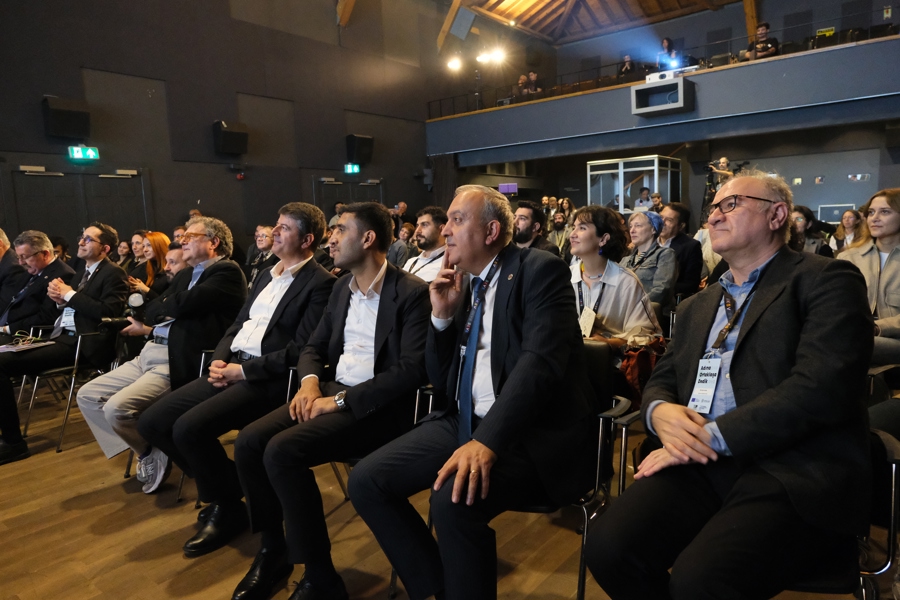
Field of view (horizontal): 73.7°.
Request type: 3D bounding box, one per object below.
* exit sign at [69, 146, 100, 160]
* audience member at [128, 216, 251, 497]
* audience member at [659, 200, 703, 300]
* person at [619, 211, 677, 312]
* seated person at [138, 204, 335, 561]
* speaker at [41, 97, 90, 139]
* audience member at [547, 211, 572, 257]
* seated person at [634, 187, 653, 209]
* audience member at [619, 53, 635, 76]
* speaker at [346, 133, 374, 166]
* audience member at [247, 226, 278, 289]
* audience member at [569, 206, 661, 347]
[{"bbox_3d":[-5.070,-2.039,8.322,0.060,0.170,0.360,4,10,41],"label":"exit sign"},{"bbox_3d":[-1.327,0.239,2.922,0.580,1.285,0.860,3,9,38],"label":"audience member"},{"bbox_3d":[1.487,-0.021,4.069,0.540,1.280,0.800,3,9,37],"label":"audience member"},{"bbox_3d":[1.092,0.100,3.502,0.500,1.220,0.800,3,9,37],"label":"person"},{"bbox_3d":[-0.847,0.249,2.545,0.560,1.320,0.860,3,9,38],"label":"seated person"},{"bbox_3d":[-5.118,-2.432,8.018,0.310,0.480,0.480,18,19,37],"label":"speaker"},{"bbox_3d":[1.657,-0.706,9.391,0.550,1.300,0.840,3,9,38],"label":"audience member"},{"bbox_3d":[4.307,-1.843,13.385,0.520,1.300,0.820,3,9,38],"label":"seated person"},{"bbox_3d":[3.949,-4.917,13.565,0.500,1.280,0.820,3,9,38],"label":"audience member"},{"bbox_3d":[-1.833,-3.083,12.289,0.310,0.480,0.480,17,18,34],"label":"speaker"},{"bbox_3d":[-1.845,-0.049,5.610,0.500,1.250,0.780,3,9,37],"label":"audience member"},{"bbox_3d":[0.685,0.205,2.714,0.520,1.240,0.820,3,9,38],"label":"audience member"}]

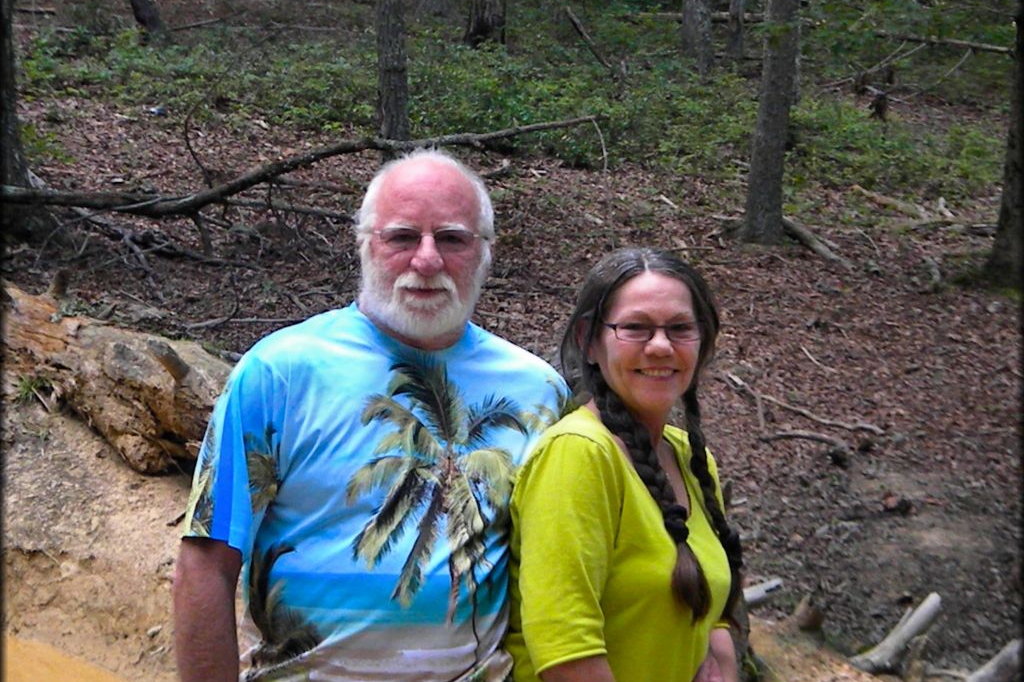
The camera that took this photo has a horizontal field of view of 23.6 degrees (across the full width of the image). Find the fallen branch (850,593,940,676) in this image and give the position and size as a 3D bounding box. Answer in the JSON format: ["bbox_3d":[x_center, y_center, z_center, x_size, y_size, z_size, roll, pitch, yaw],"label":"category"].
[{"bbox_3d":[0.879,0.670,5.577,0.296,0.074,0.055,-31,26,-30],"label":"fallen branch"}]

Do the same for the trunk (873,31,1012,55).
[{"bbox_3d":[3.850,-2.679,22.000,1.248,0.087,0.073,8,11,0],"label":"trunk"}]

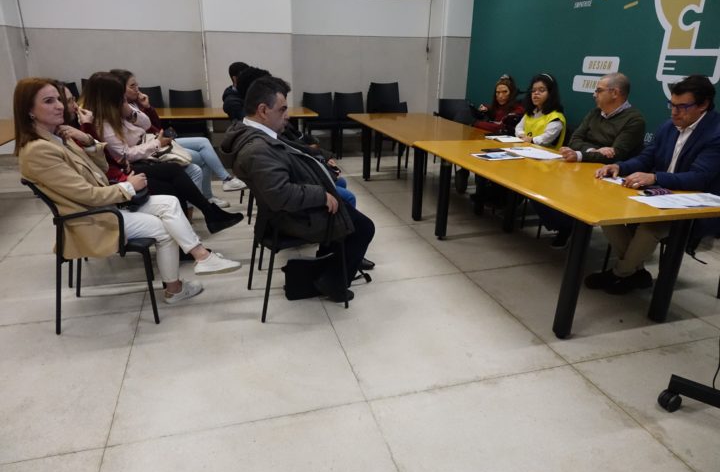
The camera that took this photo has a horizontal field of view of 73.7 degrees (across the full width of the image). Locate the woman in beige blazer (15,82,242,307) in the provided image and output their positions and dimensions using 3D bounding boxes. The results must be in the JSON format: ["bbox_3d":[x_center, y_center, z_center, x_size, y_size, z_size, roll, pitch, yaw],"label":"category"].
[{"bbox_3d":[-1.154,-0.186,2.532,0.960,1.230,0.560,-5,21,-15],"label":"woman in beige blazer"}]

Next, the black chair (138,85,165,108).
[{"bbox_3d":[-2.954,-1.567,6.617,0.460,0.910,0.540,-5,21,-15],"label":"black chair"}]

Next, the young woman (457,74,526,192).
[{"bbox_3d":[1.359,-1.044,4.998,0.760,1.210,0.520,-8,22,-23],"label":"young woman"}]

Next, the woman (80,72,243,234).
[{"bbox_3d":[-1.430,-0.561,3.542,1.030,1.240,0.500,-5,21,-15],"label":"woman"}]

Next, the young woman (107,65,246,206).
[{"bbox_3d":[-1.541,-0.778,4.112,1.020,1.240,0.500,-5,21,-15],"label":"young woman"}]

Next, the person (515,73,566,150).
[{"bbox_3d":[1.405,-0.687,4.003,0.700,1.240,0.480,-11,24,-29],"label":"person"}]

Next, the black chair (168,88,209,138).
[{"bbox_3d":[-2.296,-1.454,6.445,0.460,0.830,0.550,-5,21,-15],"label":"black chair"}]

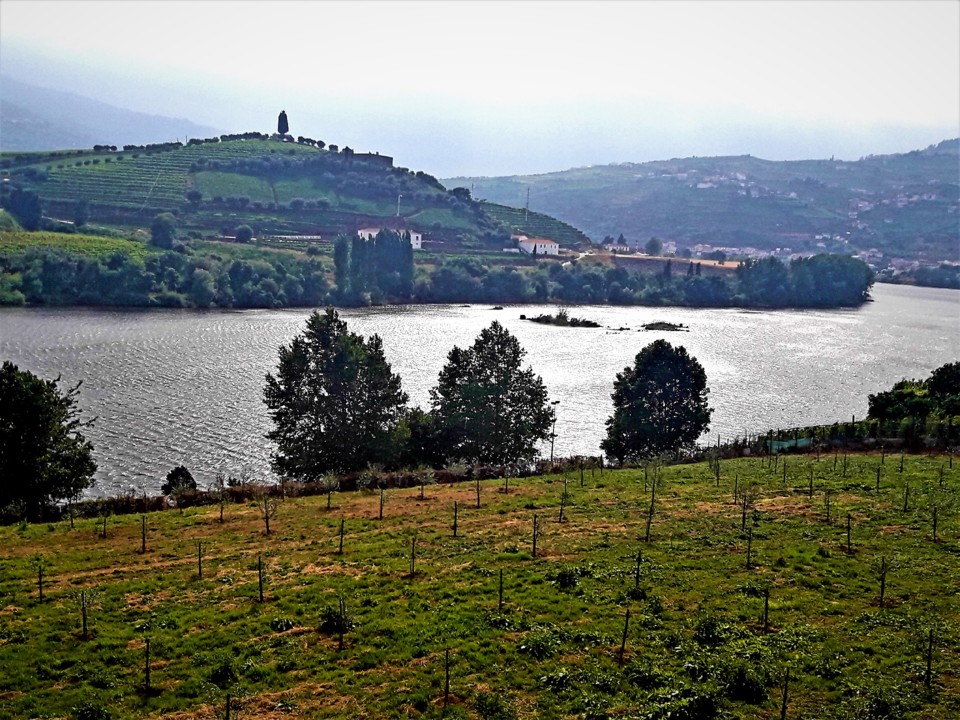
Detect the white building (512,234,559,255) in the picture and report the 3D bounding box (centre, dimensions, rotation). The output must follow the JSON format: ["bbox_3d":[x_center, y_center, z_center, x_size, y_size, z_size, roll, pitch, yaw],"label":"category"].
[{"bbox_3d":[30.779,-62.489,425.000,23.180,10.240,13.000,0,8,-12],"label":"white building"}]

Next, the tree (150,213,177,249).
[{"bbox_3d":[-132.469,-54.178,325.000,10.890,14.870,10.890,2,8,0],"label":"tree"}]

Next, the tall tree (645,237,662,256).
[{"bbox_3d":[116.188,-75.996,520.000,12.060,13.260,12.060,2,8,0],"label":"tall tree"}]

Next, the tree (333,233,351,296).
[{"bbox_3d":[-54.401,-37.042,305.000,7.070,25.750,7.070,2,8,0],"label":"tree"}]

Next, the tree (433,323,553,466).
[{"bbox_3d":[0.998,2.957,62.000,9.910,12.260,9.910,2,8,0],"label":"tree"}]

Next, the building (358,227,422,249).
[{"bbox_3d":[-40.138,-53.990,345.000,26.770,8.430,12.000,0,8,-12],"label":"building"}]

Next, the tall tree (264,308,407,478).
[{"bbox_3d":[-10.793,2.832,58.000,10.610,13.370,10.610,2,8,0],"label":"tall tree"}]

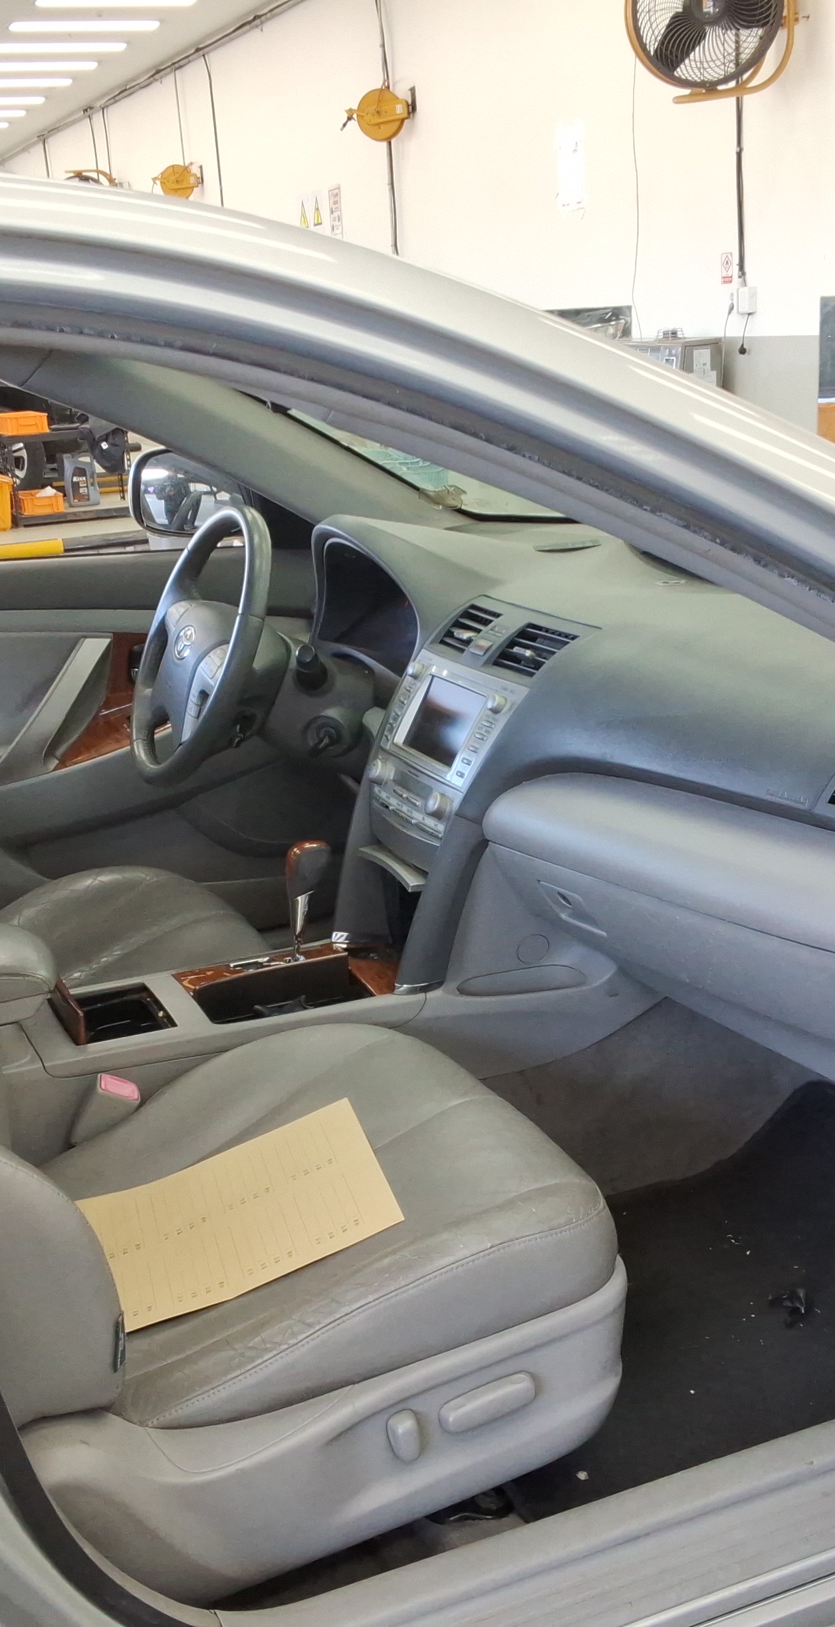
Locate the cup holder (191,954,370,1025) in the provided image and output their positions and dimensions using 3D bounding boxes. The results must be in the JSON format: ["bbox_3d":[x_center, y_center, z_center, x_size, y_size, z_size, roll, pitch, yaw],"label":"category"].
[{"bbox_3d":[-0.165,0.226,2.015,0.190,0.075,0.130,-10,18,-20],"label":"cup holder"}]

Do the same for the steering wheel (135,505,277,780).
[{"bbox_3d":[-0.269,-0.217,2.293,0.130,0.380,0.380,17,7,-26],"label":"steering wheel"}]

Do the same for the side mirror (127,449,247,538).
[{"bbox_3d":[-0.353,-0.512,2.809,0.230,0.160,0.130,-6,17,-6],"label":"side mirror"}]

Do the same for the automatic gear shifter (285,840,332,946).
[{"bbox_3d":[-0.138,0.097,2.169,0.050,0.130,0.045,-10,18,-20],"label":"automatic gear shifter"}]

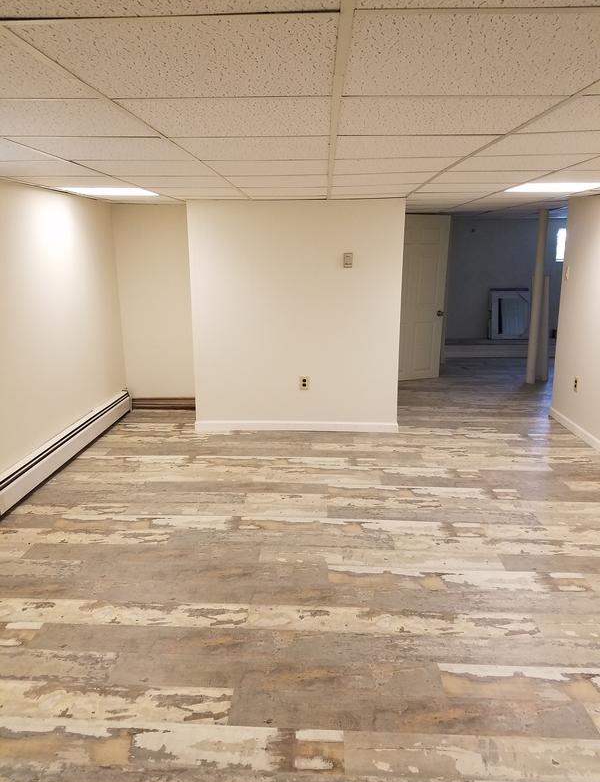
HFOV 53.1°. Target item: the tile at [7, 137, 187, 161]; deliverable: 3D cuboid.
[{"bbox_3d":[-0.782,-1.000,2.478,0.605,0.018,0.605,0,13,2],"label":"tile"}]

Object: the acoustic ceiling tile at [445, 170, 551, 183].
[{"bbox_3d":[1.081,-1.250,3.506,0.605,0.018,0.605,0,13,2],"label":"acoustic ceiling tile"}]

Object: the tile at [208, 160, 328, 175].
[{"bbox_3d":[-0.148,-1.144,3.064,0.605,0.018,0.605,0,13,2],"label":"tile"}]

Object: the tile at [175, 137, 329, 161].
[{"bbox_3d":[-0.169,-1.001,2.473,0.600,0.018,0.600,0,13,2],"label":"tile"}]

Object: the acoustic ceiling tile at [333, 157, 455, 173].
[{"bbox_3d":[0.464,-1.144,3.041,0.600,0.018,0.600,0,13,2],"label":"acoustic ceiling tile"}]

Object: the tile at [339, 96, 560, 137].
[{"bbox_3d":[0.415,-0.848,1.853,0.605,0.018,0.605,0,13,2],"label":"tile"}]

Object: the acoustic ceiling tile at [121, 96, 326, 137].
[{"bbox_3d":[-0.192,-0.854,1.881,0.600,0.018,0.600,0,13,2],"label":"acoustic ceiling tile"}]

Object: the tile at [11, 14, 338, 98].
[{"bbox_3d":[-0.215,-0.726,1.331,0.605,0.018,0.605,0,13,2],"label":"tile"}]

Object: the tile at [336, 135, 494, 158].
[{"bbox_3d":[0.441,-0.999,2.449,0.600,0.018,0.600,0,13,2],"label":"tile"}]

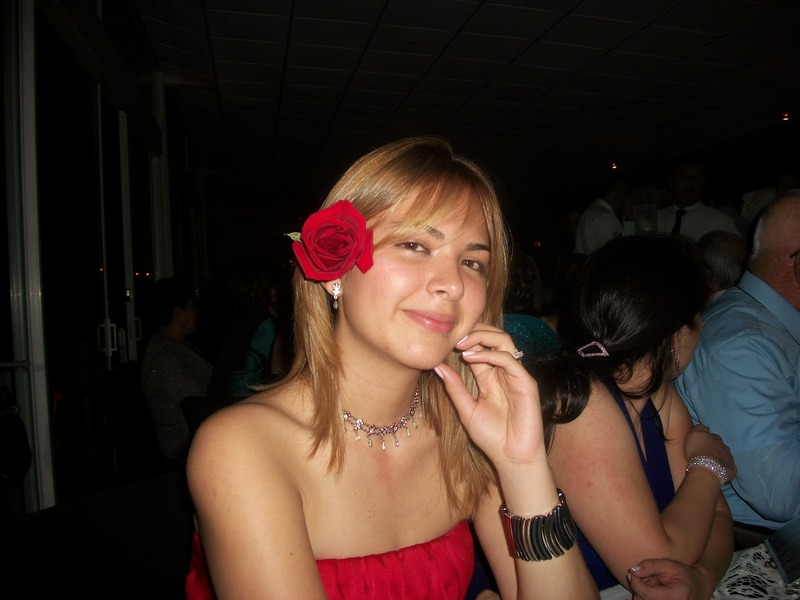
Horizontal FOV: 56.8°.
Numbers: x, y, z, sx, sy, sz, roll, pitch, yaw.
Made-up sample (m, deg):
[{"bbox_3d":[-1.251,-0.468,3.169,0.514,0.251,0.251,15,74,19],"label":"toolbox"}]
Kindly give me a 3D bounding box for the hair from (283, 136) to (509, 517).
[{"bbox_3d":[-0.006,0.027,0.765,0.215,0.380,0.225,4,2,-25],"label":"hair"}]

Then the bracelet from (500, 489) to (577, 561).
[{"bbox_3d":[0.132,0.214,0.705,0.064,0.046,0.057,-17,16,5],"label":"bracelet"}]

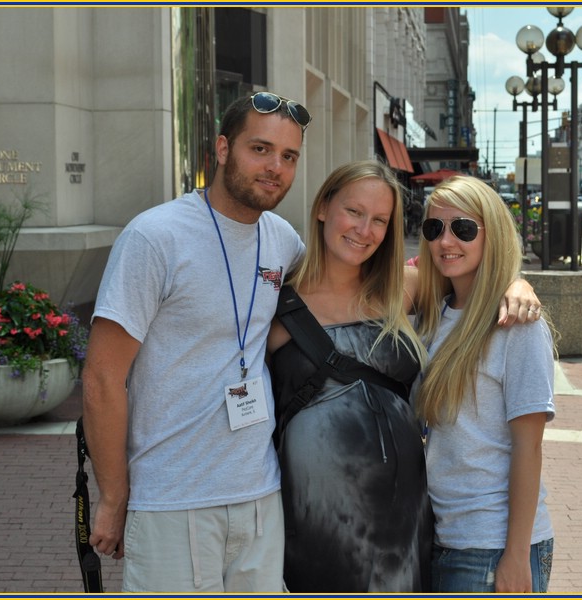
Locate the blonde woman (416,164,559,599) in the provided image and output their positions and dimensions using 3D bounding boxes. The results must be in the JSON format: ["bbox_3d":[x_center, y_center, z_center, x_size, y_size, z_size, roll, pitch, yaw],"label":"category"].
[{"bbox_3d":[0.431,0.556,3.048,0.460,1.670,0.330,2,5,25],"label":"blonde woman"}]

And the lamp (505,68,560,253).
[{"bbox_3d":[7.471,-4.576,40.926,1.891,6.013,1.650,0,5,8],"label":"lamp"}]

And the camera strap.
[{"bbox_3d":[-0.420,0.466,2.820,0.090,0.460,0.080,1,5,17],"label":"camera strap"}]

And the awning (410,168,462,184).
[{"bbox_3d":[5.256,-4.296,47.000,2.200,0.570,2.200,0,5,8],"label":"awning"}]

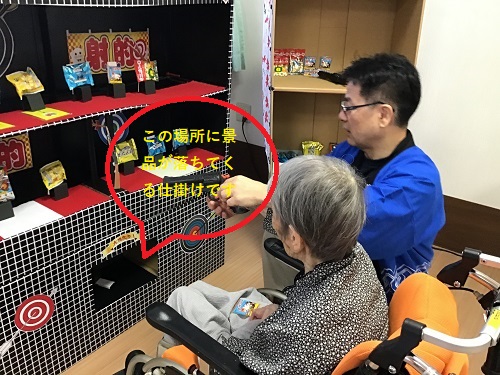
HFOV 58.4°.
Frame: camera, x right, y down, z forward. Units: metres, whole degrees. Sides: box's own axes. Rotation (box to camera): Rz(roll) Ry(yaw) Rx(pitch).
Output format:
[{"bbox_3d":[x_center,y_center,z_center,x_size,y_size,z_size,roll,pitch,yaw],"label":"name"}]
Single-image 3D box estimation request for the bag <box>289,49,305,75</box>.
[{"bbox_3d":[0.247,-0.650,2.320,0.087,0.134,0.035,0,18,2],"label":"bag"}]

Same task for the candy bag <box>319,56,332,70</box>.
[{"bbox_3d":[0.401,-0.656,2.370,0.062,0.076,0.022,0,18,2],"label":"candy bag"}]

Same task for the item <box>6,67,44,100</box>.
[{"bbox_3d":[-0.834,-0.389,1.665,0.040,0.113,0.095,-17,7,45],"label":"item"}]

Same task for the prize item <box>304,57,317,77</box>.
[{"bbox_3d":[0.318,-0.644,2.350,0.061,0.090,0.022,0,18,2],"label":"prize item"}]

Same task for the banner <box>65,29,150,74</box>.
[{"bbox_3d":[-0.622,-0.611,2.012,0.020,0.178,0.410,18,30,35],"label":"banner"}]

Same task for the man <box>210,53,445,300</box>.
[{"bbox_3d":[0.269,0.174,1.470,0.760,1.190,0.520,12,24,21],"label":"man"}]

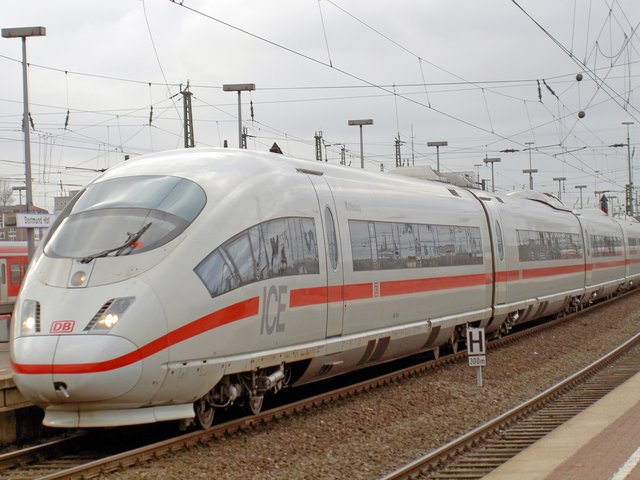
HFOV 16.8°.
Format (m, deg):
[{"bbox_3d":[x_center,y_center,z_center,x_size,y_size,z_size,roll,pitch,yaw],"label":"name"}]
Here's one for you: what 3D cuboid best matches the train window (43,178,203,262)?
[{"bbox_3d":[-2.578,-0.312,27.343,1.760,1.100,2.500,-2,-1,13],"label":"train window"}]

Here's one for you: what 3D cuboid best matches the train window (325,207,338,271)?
[{"bbox_3d":[0.192,-0.018,33.173,0.080,0.970,0.540,-2,-1,13],"label":"train window"}]

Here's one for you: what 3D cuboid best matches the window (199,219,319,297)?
[{"bbox_3d":[-0.782,0.211,29.655,0.250,1.080,5.100,-2,-1,18],"label":"window"}]

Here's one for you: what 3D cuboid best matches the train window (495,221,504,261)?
[{"bbox_3d":[4.305,0.012,51.677,0.080,0.980,0.580,-2,-1,12],"label":"train window"}]

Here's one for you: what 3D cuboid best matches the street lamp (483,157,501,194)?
[{"bbox_3d":[8.368,-0.871,104.000,0.840,6.090,0.280,-2,-1,12],"label":"street lamp"}]

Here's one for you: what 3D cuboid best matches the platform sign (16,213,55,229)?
[{"bbox_3d":[-5.501,-0.372,42.091,0.100,0.290,2.310,-2,-1,12],"label":"platform sign"}]

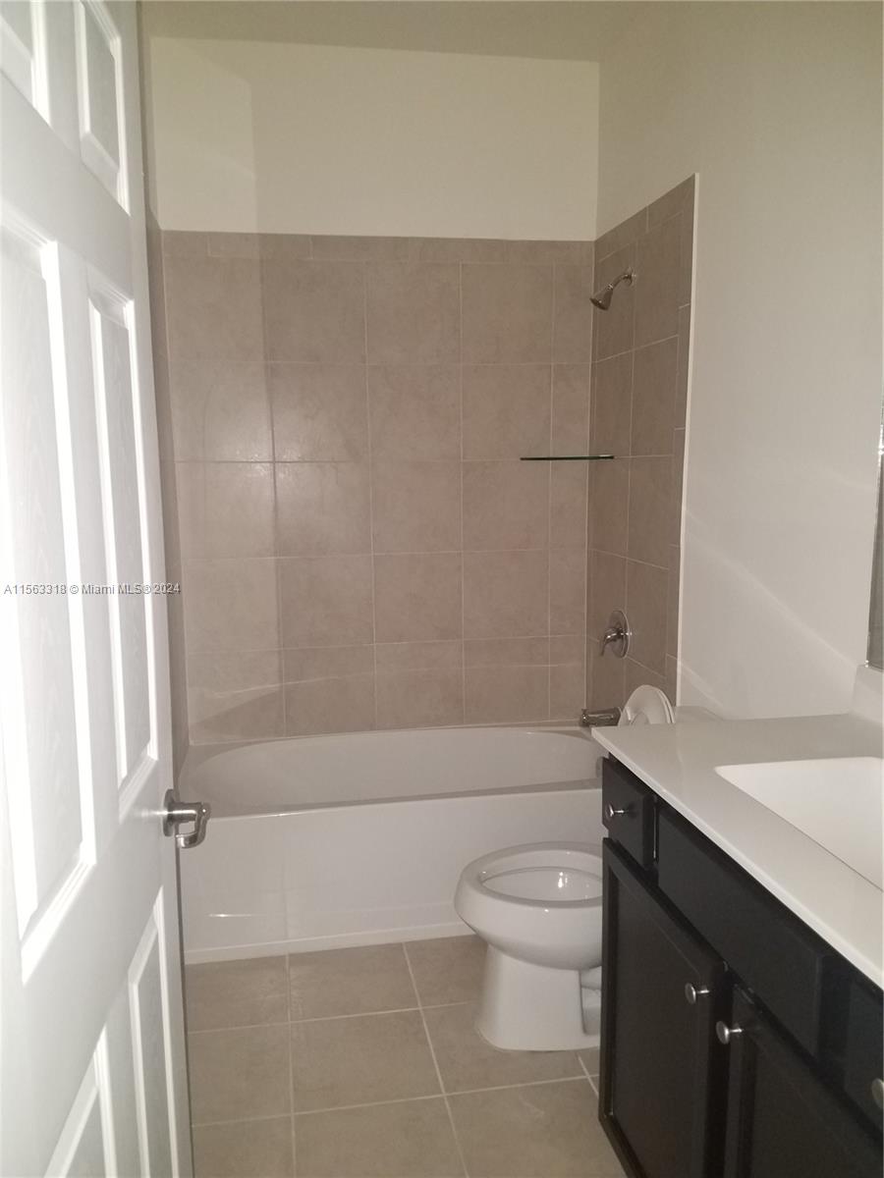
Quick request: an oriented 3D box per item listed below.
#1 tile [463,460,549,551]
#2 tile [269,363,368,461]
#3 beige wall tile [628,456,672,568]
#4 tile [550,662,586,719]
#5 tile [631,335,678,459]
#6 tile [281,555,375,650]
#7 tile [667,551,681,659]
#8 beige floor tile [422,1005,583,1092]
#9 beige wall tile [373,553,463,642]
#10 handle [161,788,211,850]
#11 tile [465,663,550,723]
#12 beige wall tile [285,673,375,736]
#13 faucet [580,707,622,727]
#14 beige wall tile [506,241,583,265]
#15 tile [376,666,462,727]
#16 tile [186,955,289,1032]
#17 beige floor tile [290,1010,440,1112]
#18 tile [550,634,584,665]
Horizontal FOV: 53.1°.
[{"bbox_3d":[0.239,-0.306,3.237,0.329,0.330,0.012,-2,8,-10],"label":"tile"},{"bbox_3d":[-0.424,-0.622,3.111,0.332,0.335,0.009,-2,8,-10],"label":"tile"},{"bbox_3d":[0.654,-0.245,2.773,0.009,0.335,0.334,-2,8,-10],"label":"beige wall tile"},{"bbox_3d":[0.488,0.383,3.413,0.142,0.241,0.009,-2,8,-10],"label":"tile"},{"bbox_3d":[0.656,-0.579,2.745,0.012,0.334,0.307,-2,9,-12],"label":"tile"},{"bbox_3d":[-0.415,0.046,3.213,0.330,0.334,0.012,-2,8,-8],"label":"tile"},{"bbox_3d":[0.685,0.039,2.617,0.010,0.328,0.071,-2,9,-10],"label":"tile"},{"bbox_3d":[0.145,1.132,2.215,0.339,0.009,0.339,-2,8,-10],"label":"beige floor tile"},{"bbox_3d":[-0.086,0.034,3.249,0.330,0.333,0.010,-2,9,-10],"label":"beige wall tile"},{"bbox_3d":[-0.348,0.317,1.210,0.066,0.065,0.132,-2,8,-6],"label":"handle"},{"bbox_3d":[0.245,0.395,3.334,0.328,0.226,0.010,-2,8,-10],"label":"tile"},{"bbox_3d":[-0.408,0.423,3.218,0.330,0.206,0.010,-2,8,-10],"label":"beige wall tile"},{"bbox_3d":[0.543,0.443,3.032,0.145,0.070,0.060,-2,8,-10],"label":"faucet"},{"bbox_3d":[0.376,-1.197,3.154,0.291,0.082,0.012,-2,8,-8],"label":"beige wall tile"},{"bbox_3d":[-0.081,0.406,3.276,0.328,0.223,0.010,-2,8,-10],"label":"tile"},{"bbox_3d":[-0.568,1.075,2.348,0.318,0.010,0.316,-2,8,-10],"label":"tile"},{"bbox_3d":[-0.195,1.151,2.168,0.338,0.010,0.338,-2,9,-10],"label":"beige floor tile"},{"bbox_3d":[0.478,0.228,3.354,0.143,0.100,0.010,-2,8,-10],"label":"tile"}]

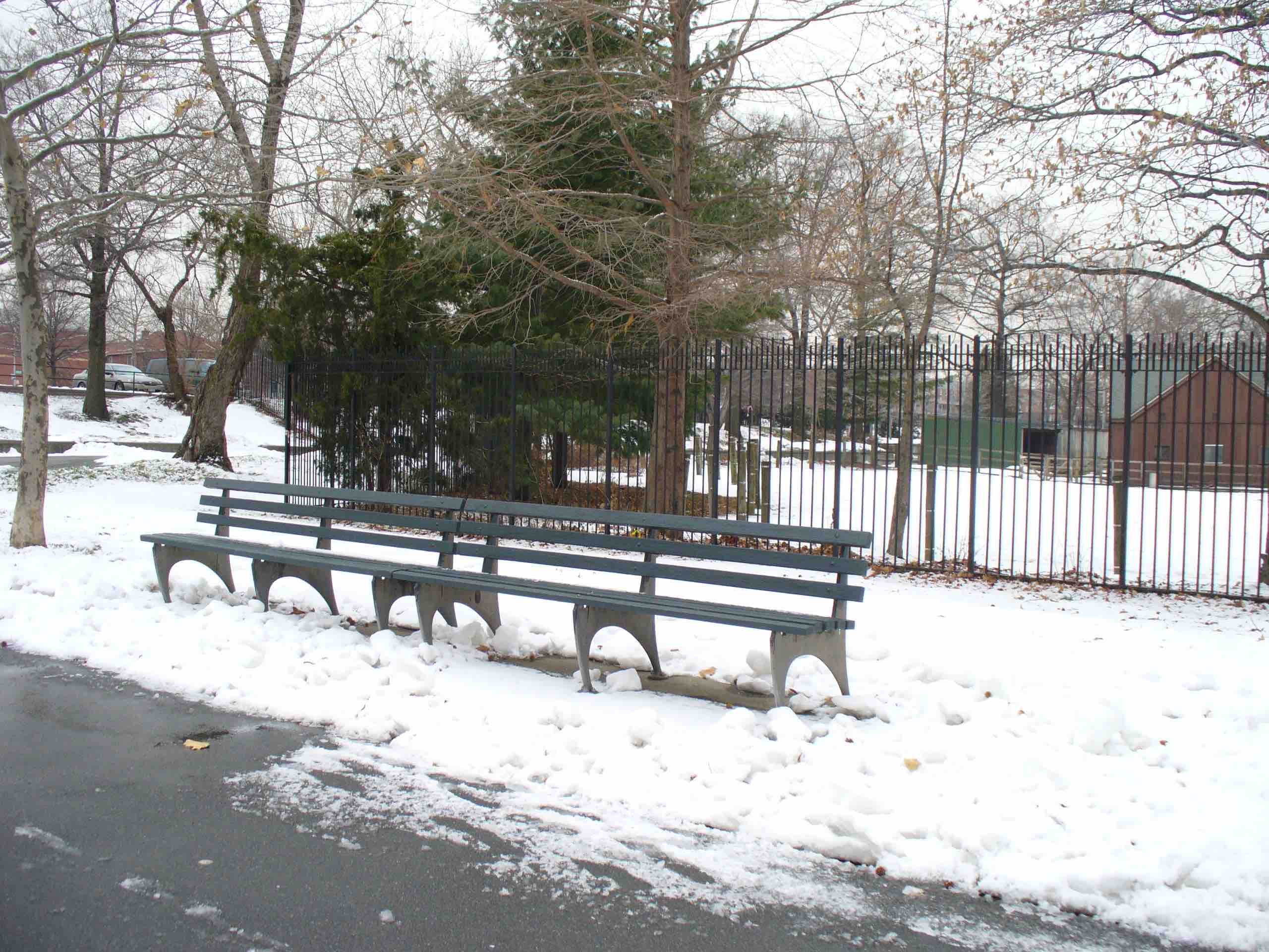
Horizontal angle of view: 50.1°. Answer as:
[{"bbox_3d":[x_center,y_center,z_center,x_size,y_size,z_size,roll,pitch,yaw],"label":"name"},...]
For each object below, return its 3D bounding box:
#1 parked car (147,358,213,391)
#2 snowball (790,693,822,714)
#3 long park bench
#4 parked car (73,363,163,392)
[{"bbox_3d":[-19.633,-4.367,60.891,4.950,1.760,1.920,2,3,35],"label":"parked car"},{"bbox_3d":[0.790,1.051,6.268,0.151,0.099,0.132,1,2,0],"label":"snowball"},{"bbox_3d":[-1.189,0.570,7.913,5.627,0.854,0.578,3,3,41],"label":"long park bench"},{"bbox_3d":[-22.592,-4.161,59.277,4.800,1.440,1.800,2,3,35],"label":"parked car"}]

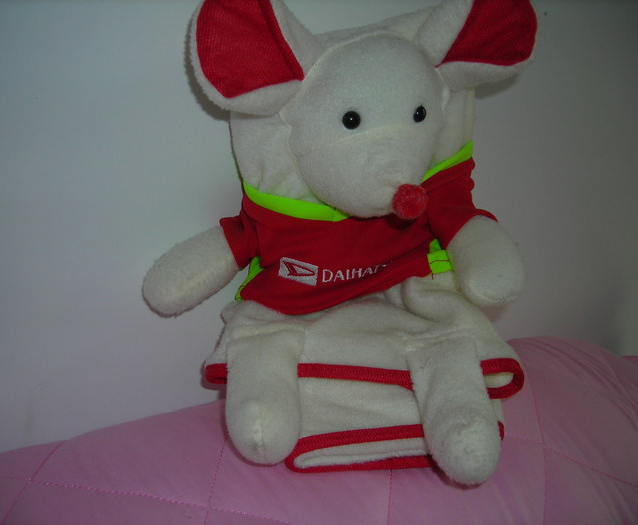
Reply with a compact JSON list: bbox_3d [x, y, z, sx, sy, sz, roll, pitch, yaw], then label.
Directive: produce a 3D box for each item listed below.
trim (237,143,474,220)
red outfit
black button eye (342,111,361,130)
[{"bbox_3d":[0.033,-0.068,0.650,0.193,0.060,0.090,-4,9,-4],"label":"trim"},{"bbox_3d":[0.033,-0.023,0.650,0.230,0.125,0.110,-2,7,-3],"label":"red outfit"},{"bbox_3d":[0.026,-0.112,0.605,0.015,0.015,0.009,-1,9,-7],"label":"black button eye"}]

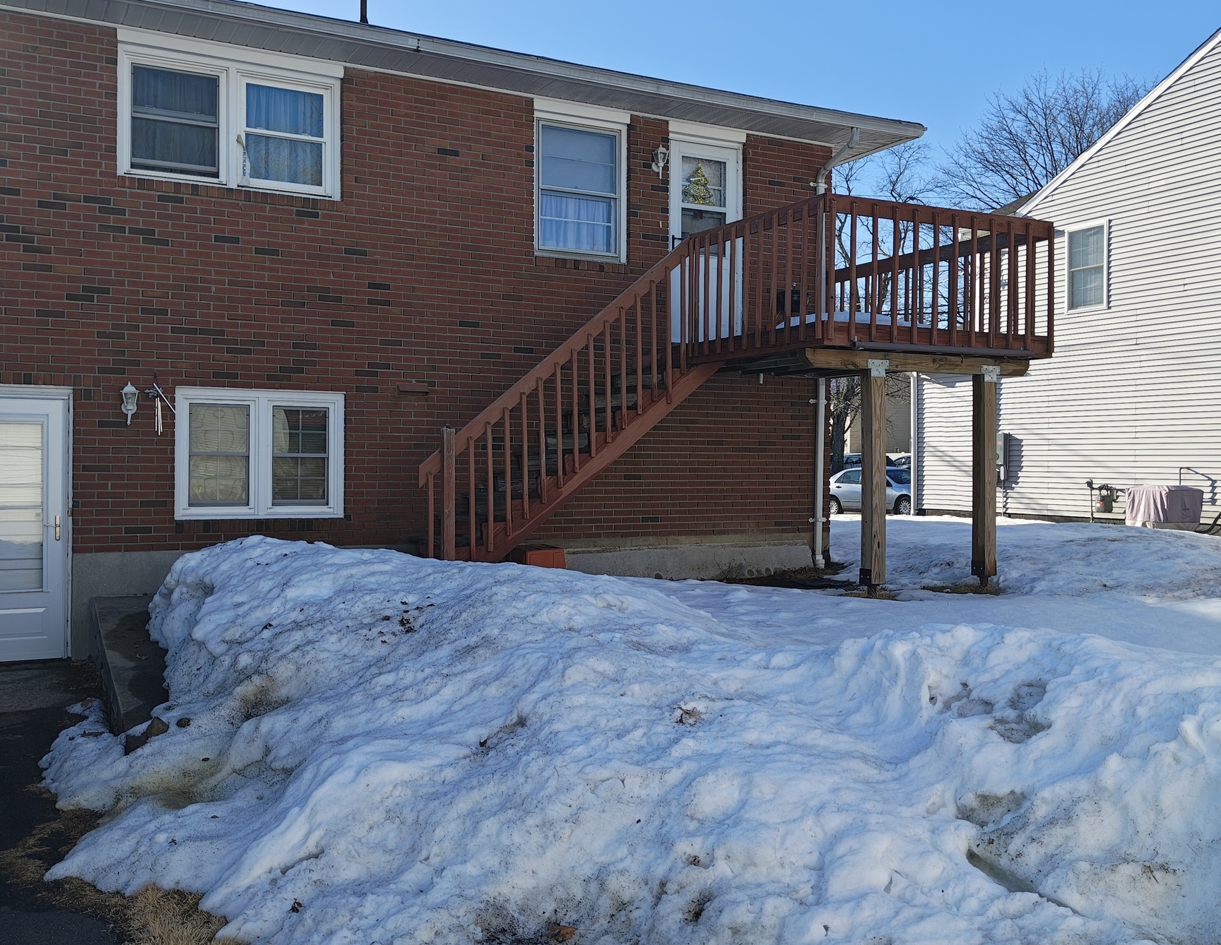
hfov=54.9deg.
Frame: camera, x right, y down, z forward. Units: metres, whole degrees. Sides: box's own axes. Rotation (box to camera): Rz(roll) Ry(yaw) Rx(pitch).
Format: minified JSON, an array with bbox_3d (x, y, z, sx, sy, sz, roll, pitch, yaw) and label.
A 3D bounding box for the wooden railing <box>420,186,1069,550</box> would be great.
[{"bbox_3d":[0.882,-0.574,10.074,4.930,3.060,2.920,0,1,-27],"label":"wooden railing"}]

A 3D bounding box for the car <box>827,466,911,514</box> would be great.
[{"bbox_3d":[7.850,0.570,33.400,1.740,1.430,4.600,0,1,-38],"label":"car"}]

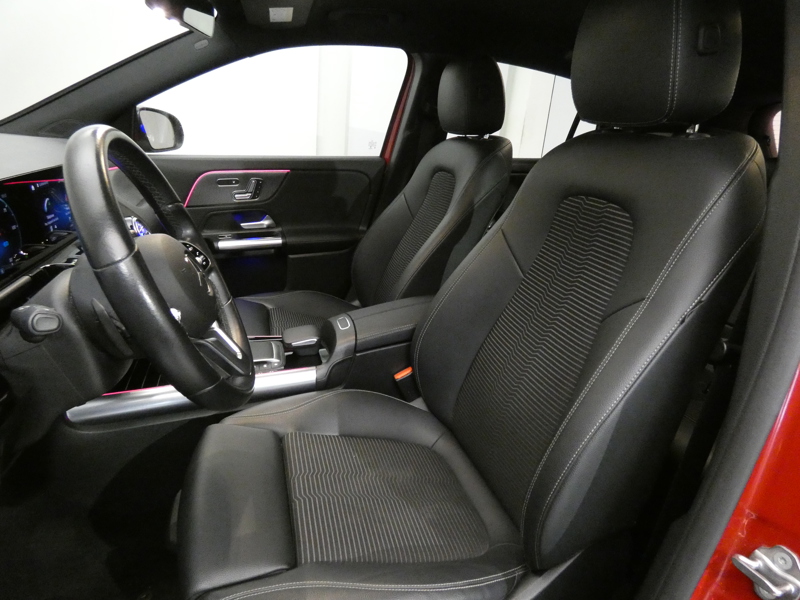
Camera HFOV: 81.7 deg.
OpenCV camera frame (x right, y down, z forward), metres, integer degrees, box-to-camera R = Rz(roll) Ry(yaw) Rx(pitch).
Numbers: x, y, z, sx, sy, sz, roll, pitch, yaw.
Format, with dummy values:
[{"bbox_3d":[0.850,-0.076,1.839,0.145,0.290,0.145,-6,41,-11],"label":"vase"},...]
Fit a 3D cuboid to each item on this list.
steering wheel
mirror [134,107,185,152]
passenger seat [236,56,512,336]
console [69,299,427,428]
[{"bbox_3d":[-0.302,-0.025,0.589,0.101,0.376,0.376,-24,24,-8],"label":"steering wheel"},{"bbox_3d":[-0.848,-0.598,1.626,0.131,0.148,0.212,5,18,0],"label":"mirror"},{"bbox_3d":[-0.126,-0.193,1.391,0.788,1.040,0.535,0,19,-17],"label":"passenger seat"},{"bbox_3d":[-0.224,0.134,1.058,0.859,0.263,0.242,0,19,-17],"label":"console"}]

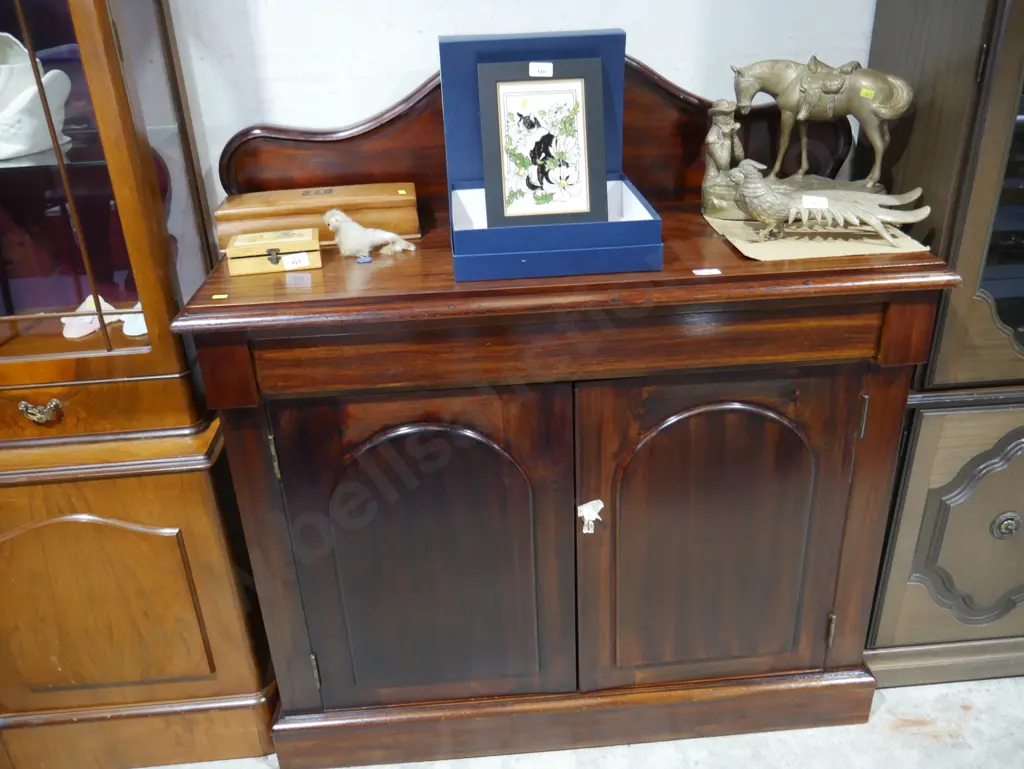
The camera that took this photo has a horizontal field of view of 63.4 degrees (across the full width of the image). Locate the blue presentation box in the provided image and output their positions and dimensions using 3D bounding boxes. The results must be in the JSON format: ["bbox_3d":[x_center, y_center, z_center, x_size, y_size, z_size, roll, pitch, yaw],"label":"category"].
[{"bbox_3d":[0.053,-0.374,1.301,0.306,0.308,0.363,-4,26,-2],"label":"blue presentation box"}]

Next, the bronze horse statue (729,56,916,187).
[{"bbox_3d":[0.522,-0.451,1.420,0.283,0.210,0.081,8,28,20],"label":"bronze horse statue"}]

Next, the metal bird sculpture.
[{"bbox_3d":[0.506,-0.299,1.336,0.314,0.127,0.130,-4,24,-2],"label":"metal bird sculpture"}]

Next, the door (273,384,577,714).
[{"bbox_3d":[-0.125,0.291,1.404,0.467,0.628,0.025,-4,24,-2],"label":"door"}]

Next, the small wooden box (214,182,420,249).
[{"bbox_3d":[-0.333,-0.295,1.452,0.338,0.066,0.140,-5,26,-6],"label":"small wooden box"}]

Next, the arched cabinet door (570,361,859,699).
[{"bbox_3d":[0.339,0.261,1.423,0.461,0.628,0.025,-4,24,-2],"label":"arched cabinet door"}]

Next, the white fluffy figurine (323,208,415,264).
[{"bbox_3d":[-0.228,-0.241,1.315,0.138,0.079,0.061,-10,27,-15],"label":"white fluffy figurine"}]

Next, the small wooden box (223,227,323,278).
[{"bbox_3d":[-0.370,-0.209,1.305,0.139,0.042,0.079,-7,26,-9],"label":"small wooden box"}]

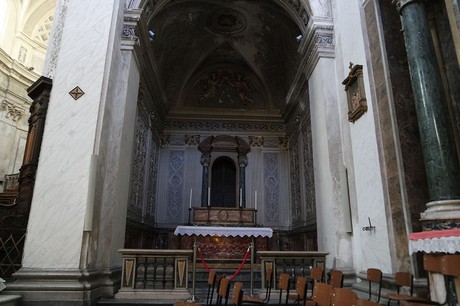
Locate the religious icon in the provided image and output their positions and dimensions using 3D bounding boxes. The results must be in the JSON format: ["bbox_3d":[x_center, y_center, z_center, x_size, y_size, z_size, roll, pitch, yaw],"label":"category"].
[{"bbox_3d":[2.278,-1.125,5.597,0.130,1.170,0.590,1,-14,-2],"label":"religious icon"}]

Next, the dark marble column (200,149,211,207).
[{"bbox_3d":[-0.817,0.845,10.303,0.320,1.884,0.290,1,-14,-1],"label":"dark marble column"}]

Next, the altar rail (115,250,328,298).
[{"bbox_3d":[-0.119,2.222,5.659,3.847,0.785,0.340,1,-14,-1],"label":"altar rail"}]

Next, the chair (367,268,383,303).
[{"bbox_3d":[1.840,2.032,4.230,0.490,0.815,0.410,1,-14,-4],"label":"chair"}]

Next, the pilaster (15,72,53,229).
[{"bbox_3d":[-4.173,0.057,6.553,0.820,3.225,0.360,-13,-19,42],"label":"pilaster"}]

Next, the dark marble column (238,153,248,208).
[{"bbox_3d":[0.486,1.014,11.021,0.320,2.101,0.320,1,-15,-2],"label":"dark marble column"}]

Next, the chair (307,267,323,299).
[{"bbox_3d":[1.038,2.043,4.299,0.490,0.815,0.410,1,-14,-4],"label":"chair"}]

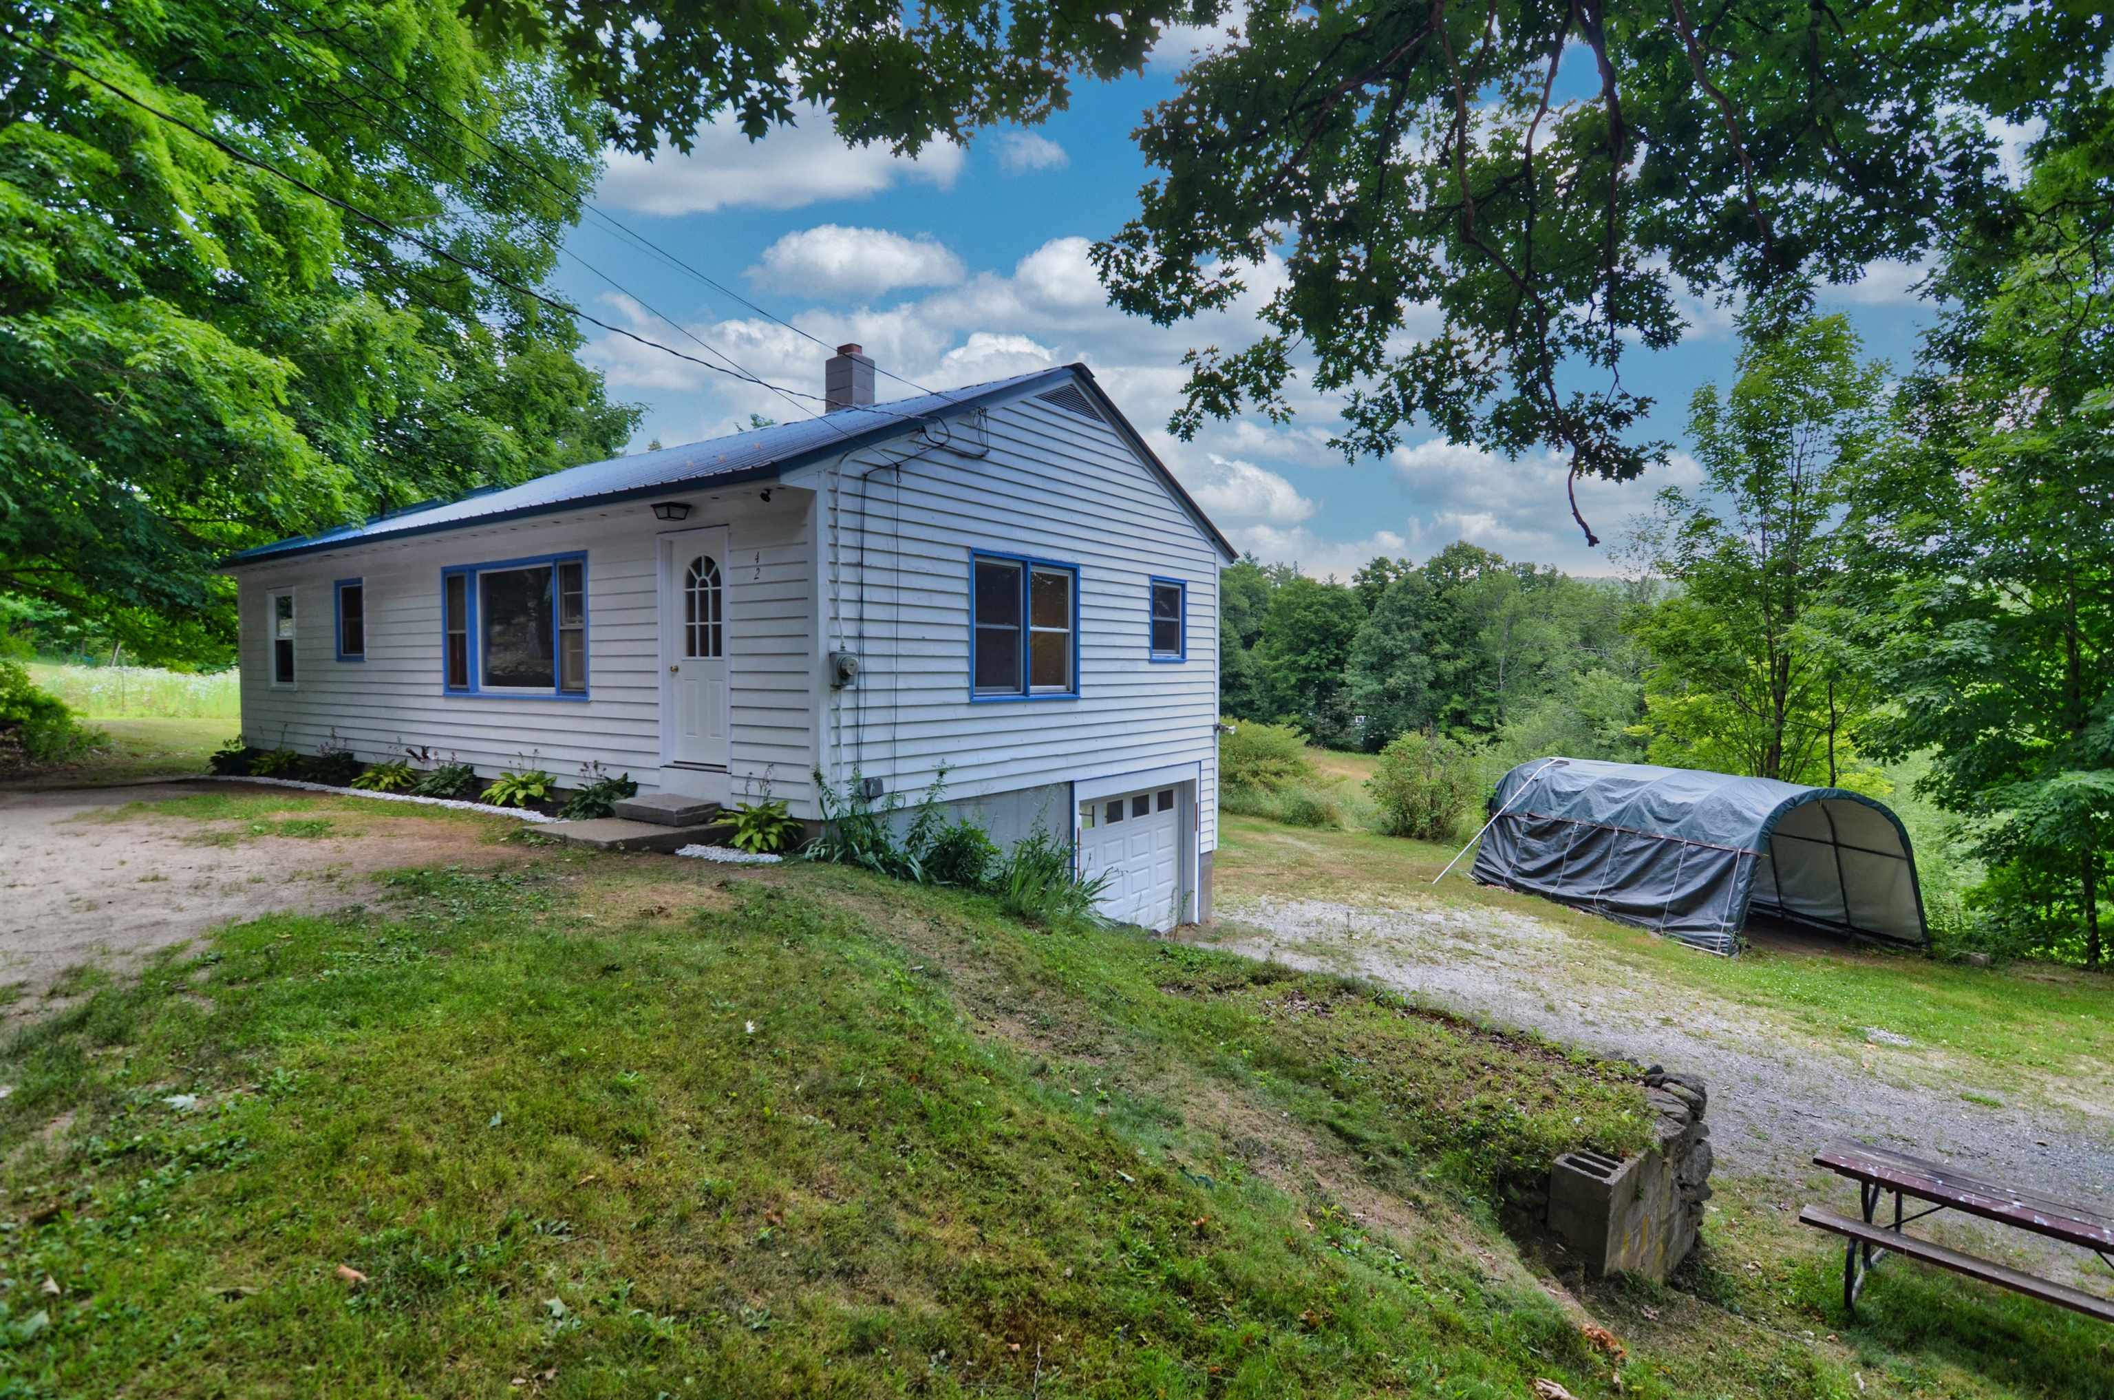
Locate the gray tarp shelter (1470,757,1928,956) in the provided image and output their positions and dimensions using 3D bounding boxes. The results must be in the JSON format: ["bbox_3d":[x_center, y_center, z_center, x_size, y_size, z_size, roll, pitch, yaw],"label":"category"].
[{"bbox_3d":[11.247,2.592,17.219,3.647,2.477,5.994,2,-1,-12],"label":"gray tarp shelter"}]

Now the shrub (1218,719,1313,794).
[{"bbox_3d":[6.100,1.781,28.500,3.500,2.450,3.200,0,2,0],"label":"shrub"}]

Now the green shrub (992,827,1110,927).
[{"bbox_3d":[-0.058,1.770,9.350,1.100,0.930,0.920,0,2,0],"label":"green shrub"}]

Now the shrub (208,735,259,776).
[{"bbox_3d":[-12.947,0.880,14.700,0.680,0.580,0.620,1,2,35],"label":"shrub"}]

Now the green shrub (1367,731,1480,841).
[{"bbox_3d":[10.112,2.362,25.800,2.950,2.950,2.800,1,2,21],"label":"green shrub"}]

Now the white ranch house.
[{"bbox_3d":[-5.428,-0.493,14.663,14.270,7.474,8.471,1,2,35],"label":"white ranch house"}]

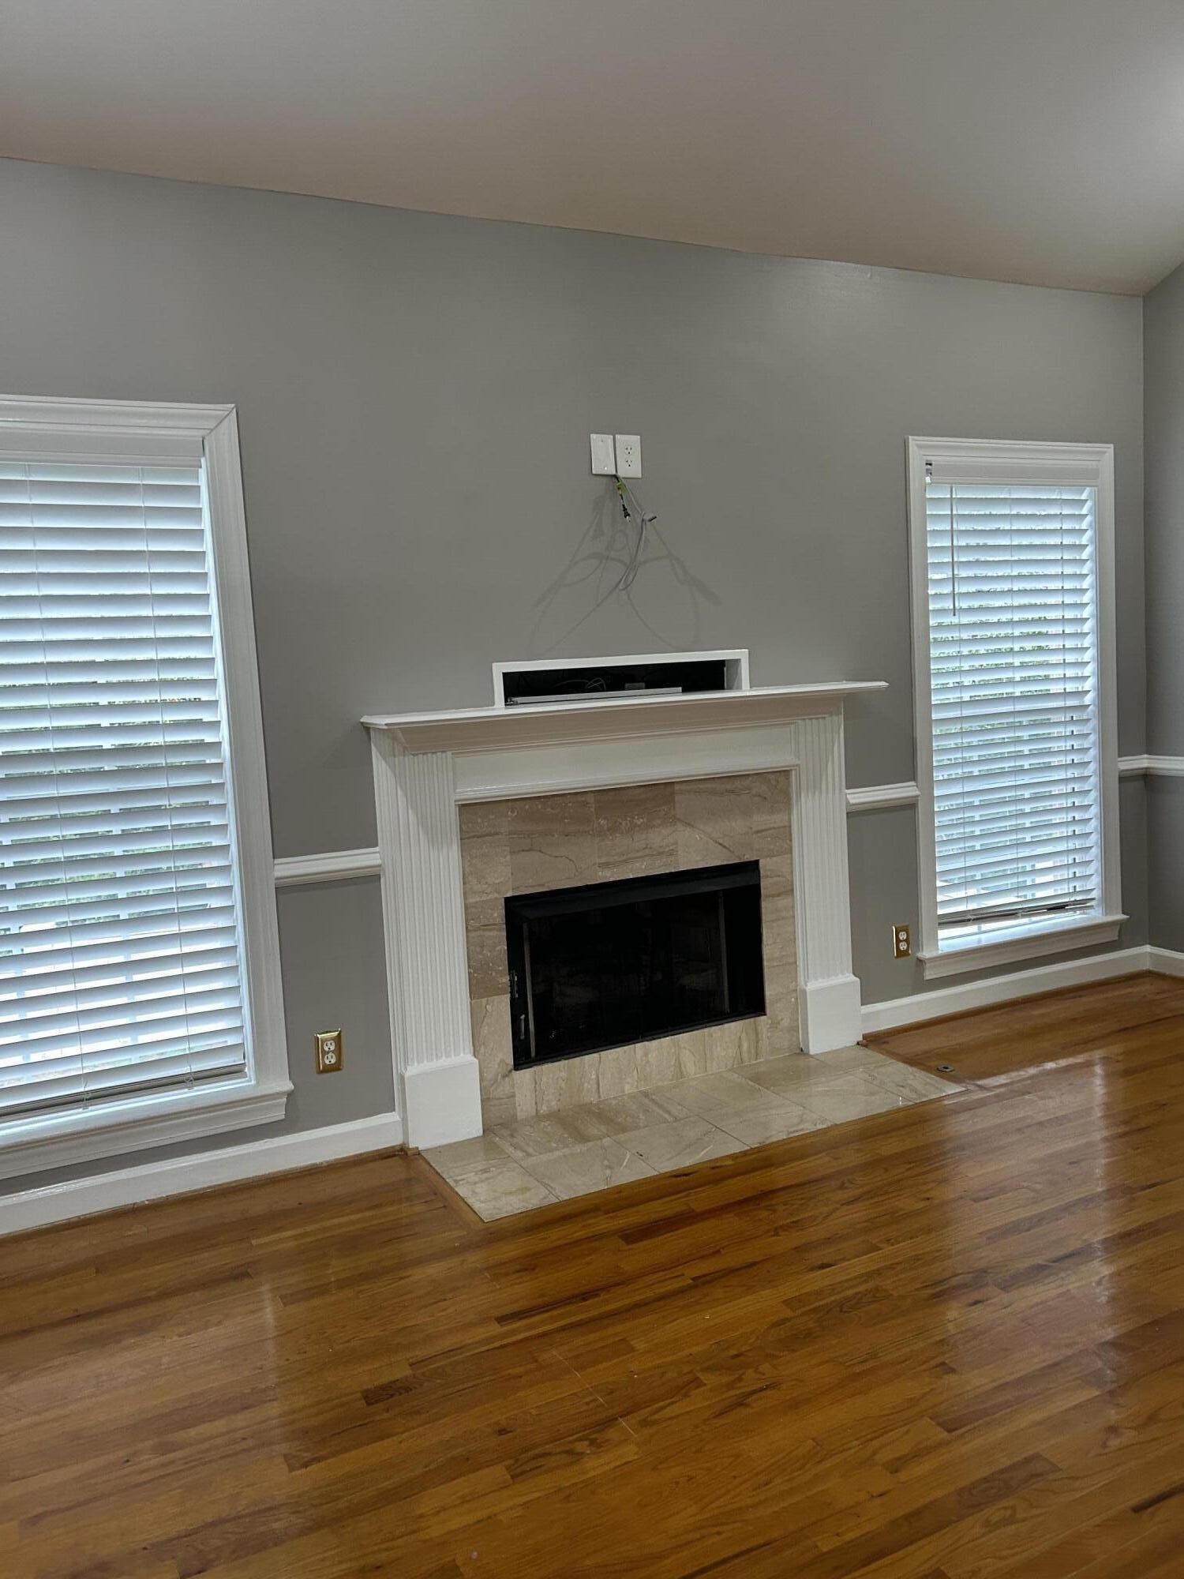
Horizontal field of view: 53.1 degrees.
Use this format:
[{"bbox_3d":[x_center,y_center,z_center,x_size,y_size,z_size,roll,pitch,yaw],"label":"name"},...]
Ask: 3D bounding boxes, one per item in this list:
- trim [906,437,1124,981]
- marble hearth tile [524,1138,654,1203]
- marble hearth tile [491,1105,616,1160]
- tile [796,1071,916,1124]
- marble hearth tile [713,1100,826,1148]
[{"bbox_3d":[1.634,-0.317,4.524,1.090,1.965,0.060,-6,7,-26],"label":"trim"},{"bbox_3d":[-0.013,1.059,3.315,0.300,0.012,0.303,-6,7,-26],"label":"marble hearth tile"},{"bbox_3d":[-0.136,1.060,3.633,0.299,0.013,0.266,-6,7,-26],"label":"marble hearth tile"},{"bbox_3d":[0.794,0.972,3.714,0.300,0.012,0.303,-6,7,-26],"label":"tile"},{"bbox_3d":[0.525,1.001,3.581,0.300,0.012,0.303,-6,7,-26],"label":"marble hearth tile"}]

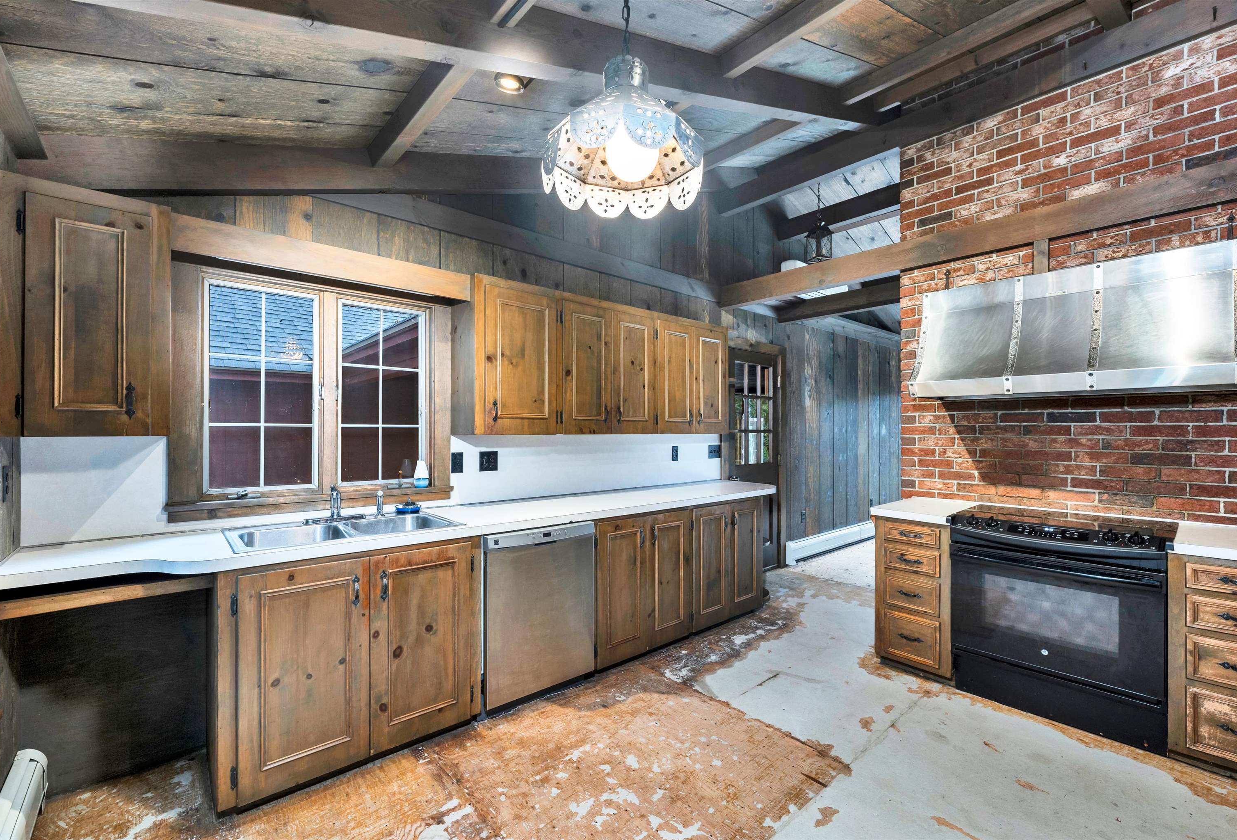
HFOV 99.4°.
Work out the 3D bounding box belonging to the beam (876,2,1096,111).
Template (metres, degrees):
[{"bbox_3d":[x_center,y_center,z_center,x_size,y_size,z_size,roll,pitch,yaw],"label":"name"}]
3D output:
[{"bbox_3d":[2.083,-2.109,3.117,0.090,0.130,1.030,1,-1,-41],"label":"beam"}]

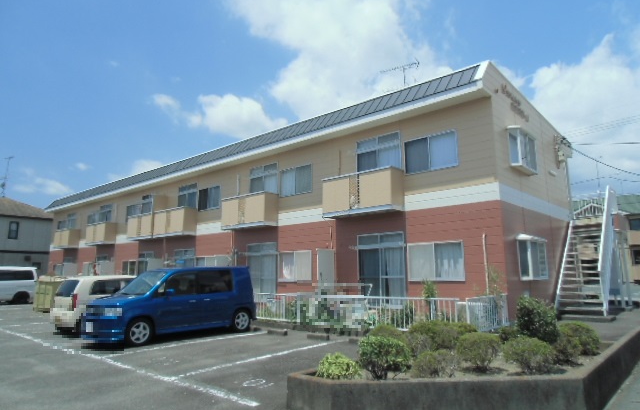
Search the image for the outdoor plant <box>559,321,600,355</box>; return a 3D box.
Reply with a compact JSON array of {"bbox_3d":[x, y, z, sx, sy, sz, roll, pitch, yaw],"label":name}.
[{"bbox_3d":[3.647,1.864,6.298,0.580,0.450,0.580,-8,-12,40],"label":"outdoor plant"}]

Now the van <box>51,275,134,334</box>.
[{"bbox_3d":[-5.442,2.822,12.851,1.580,1.500,3.600,-8,-12,40],"label":"van"}]

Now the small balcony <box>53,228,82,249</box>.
[{"bbox_3d":[-16.442,2.313,28.882,2.400,1.200,0.800,-8,-12,40],"label":"small balcony"}]

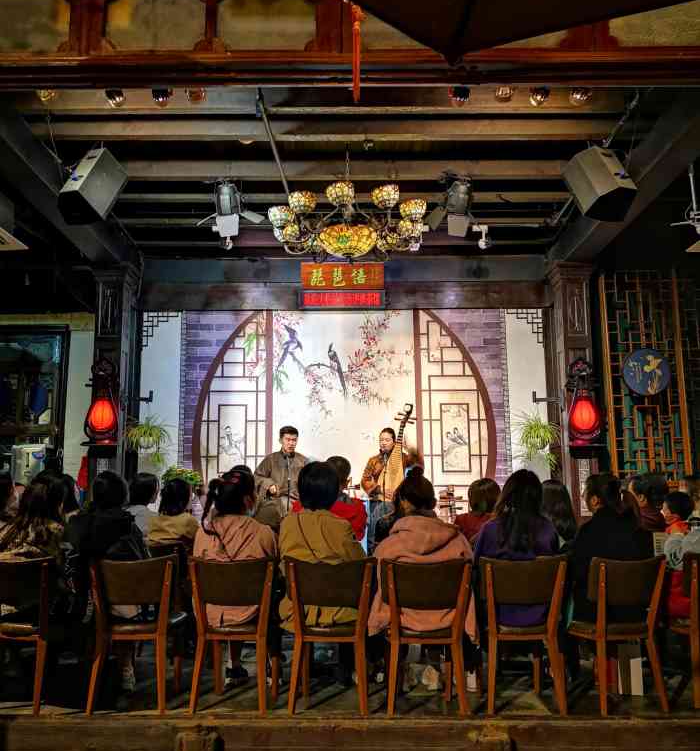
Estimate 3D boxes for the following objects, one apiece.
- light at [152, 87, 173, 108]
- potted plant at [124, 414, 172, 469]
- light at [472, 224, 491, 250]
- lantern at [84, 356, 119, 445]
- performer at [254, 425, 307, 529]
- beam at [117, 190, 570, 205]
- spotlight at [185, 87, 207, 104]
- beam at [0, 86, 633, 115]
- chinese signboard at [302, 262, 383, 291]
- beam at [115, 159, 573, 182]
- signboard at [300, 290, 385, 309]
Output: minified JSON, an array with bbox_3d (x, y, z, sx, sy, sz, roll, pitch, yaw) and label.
[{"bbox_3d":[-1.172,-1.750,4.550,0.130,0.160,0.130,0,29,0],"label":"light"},{"bbox_3d":[-1.807,0.592,6.526,0.410,0.450,0.390,0,-10,-1],"label":"potted plant"},{"bbox_3d":[1.130,-1.190,6.252,0.150,0.210,0.150,-5,-11,24],"label":"light"},{"bbox_3d":[-2.145,0.216,6.282,0.270,0.760,0.260,0,-10,-1],"label":"lantern"},{"bbox_3d":[-0.616,1.085,6.609,0.580,1.300,0.720,2,-9,-12],"label":"performer"},{"bbox_3d":[-0.052,-1.441,5.877,3.900,0.125,0.085,0,-10,-1],"label":"beam"},{"bbox_3d":[-0.916,-1.665,4.313,0.130,0.130,0.140,0,-10,-1],"label":"spotlight"},{"bbox_3d":[-0.134,-1.797,4.789,4.180,0.130,0.086,0,-9,0],"label":"beam"},{"bbox_3d":[-0.069,-0.982,7.198,0.820,0.285,0.050,0,-10,-1],"label":"chinese signboard"},{"bbox_3d":[-0.113,-1.633,5.814,4.130,0.130,0.094,0,-9,0],"label":"beam"},{"bbox_3d":[-0.071,-0.742,7.157,0.820,0.175,0.060,0,-10,-1],"label":"signboard"}]

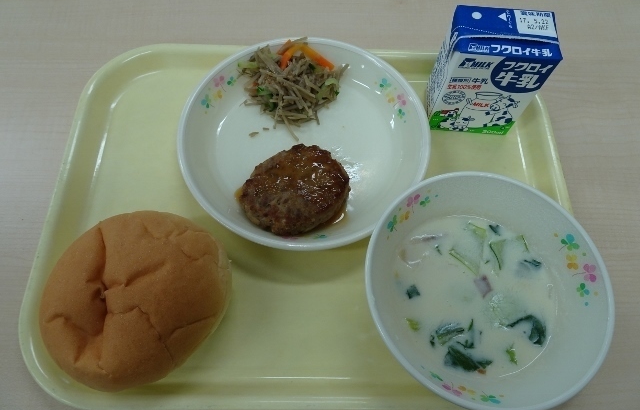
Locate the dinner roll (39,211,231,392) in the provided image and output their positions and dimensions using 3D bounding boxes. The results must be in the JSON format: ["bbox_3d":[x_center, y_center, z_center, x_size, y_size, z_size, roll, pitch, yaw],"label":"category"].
[{"bbox_3d":[-0.107,0.050,0.258,0.108,0.051,0.101,1,64,-3],"label":"dinner roll"}]

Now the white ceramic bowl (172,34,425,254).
[{"bbox_3d":[-0.011,-0.043,0.316,0.171,0.038,0.171,1,64,-3],"label":"white ceramic bowl"}]

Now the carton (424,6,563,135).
[{"bbox_3d":[0.121,-0.094,0.325,0.064,0.083,0.041,4,64,-2],"label":"carton"}]

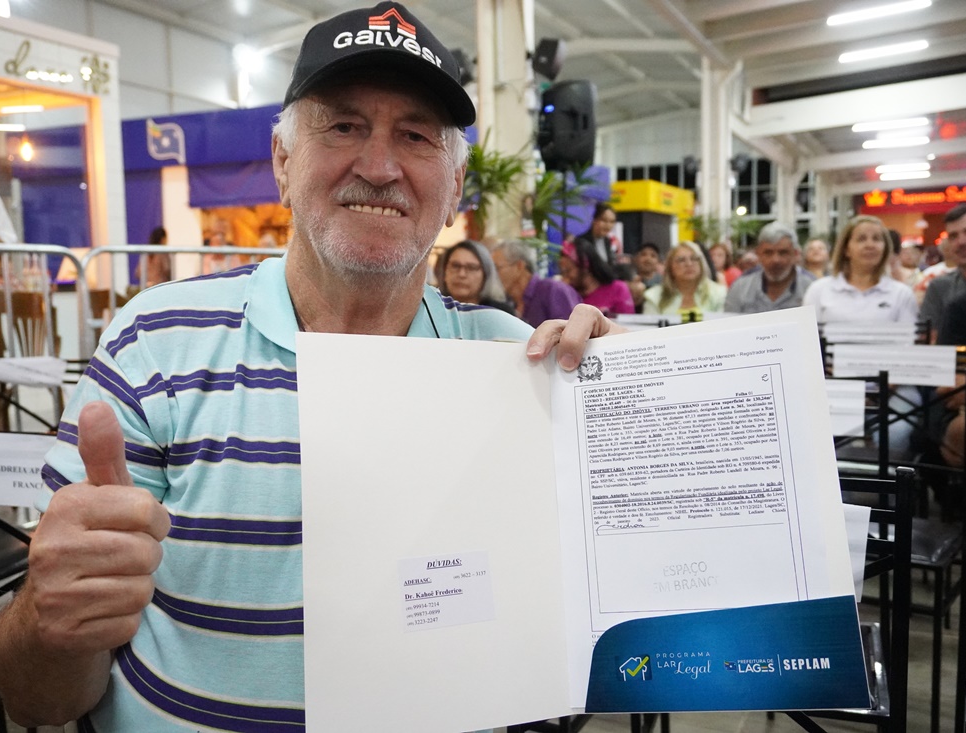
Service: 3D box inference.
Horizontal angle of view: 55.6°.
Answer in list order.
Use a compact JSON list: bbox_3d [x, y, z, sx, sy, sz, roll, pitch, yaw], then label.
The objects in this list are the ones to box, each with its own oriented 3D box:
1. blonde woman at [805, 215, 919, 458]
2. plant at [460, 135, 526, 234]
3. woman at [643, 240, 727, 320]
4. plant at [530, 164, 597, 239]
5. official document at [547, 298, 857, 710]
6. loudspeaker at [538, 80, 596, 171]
[{"bbox_3d":[1.479,0.043,3.631,0.500,1.300,0.780,2,6,27],"label":"blonde woman"},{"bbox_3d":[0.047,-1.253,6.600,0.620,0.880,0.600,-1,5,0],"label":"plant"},{"bbox_3d":[1.095,-0.018,4.880,0.480,1.300,0.720,0,5,7],"label":"woman"},{"bbox_3d":[0.550,-1.099,6.500,0.550,0.680,0.520,-1,5,0],"label":"plant"},{"bbox_3d":[0.163,0.121,0.744,0.212,0.299,0.010,-7,-13,19],"label":"official document"},{"bbox_3d":[0.601,-1.743,6.600,0.340,0.640,0.380,-3,6,-23],"label":"loudspeaker"}]

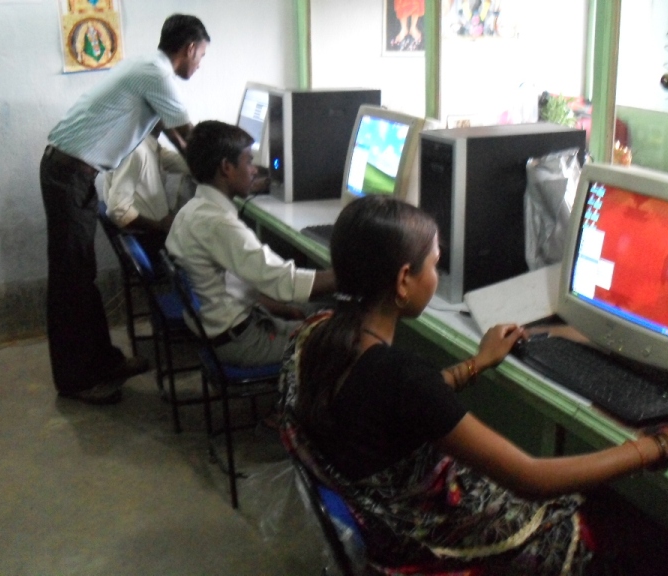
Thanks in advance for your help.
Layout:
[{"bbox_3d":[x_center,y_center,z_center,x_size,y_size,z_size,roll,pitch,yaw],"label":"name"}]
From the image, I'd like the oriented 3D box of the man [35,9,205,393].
[{"bbox_3d":[-0.781,-0.312,3.406,0.780,1.480,0.500,-8,19,-19],"label":"man"}]

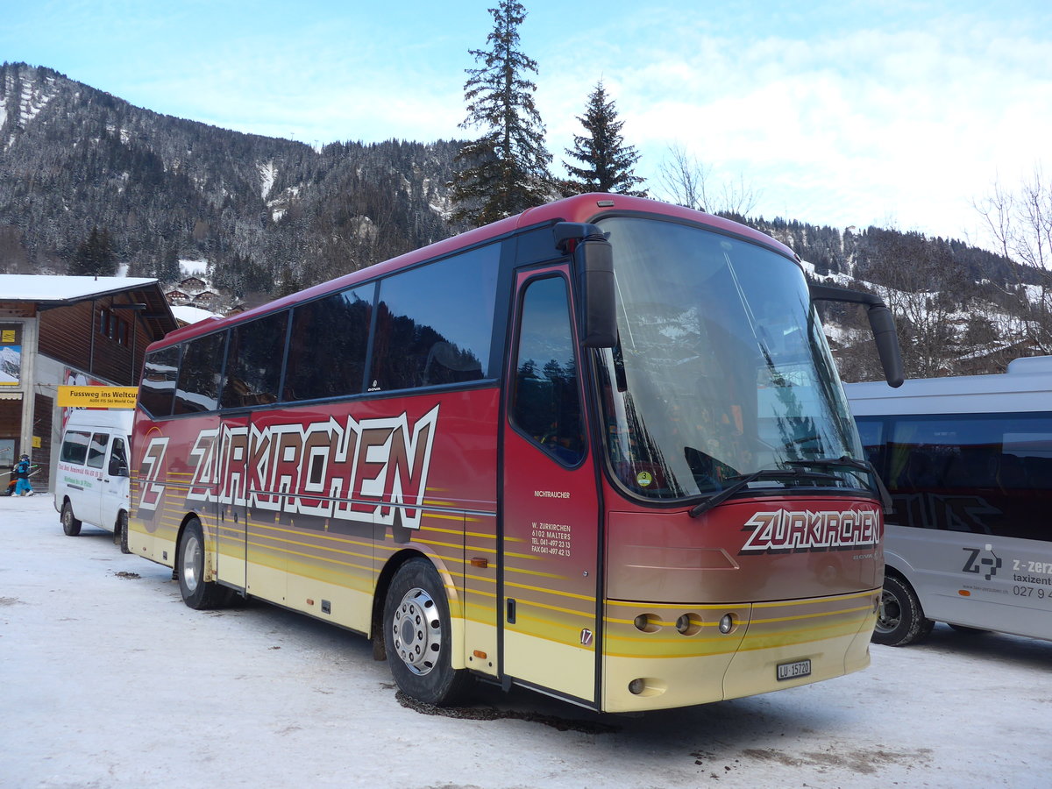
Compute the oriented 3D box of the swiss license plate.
[{"bbox_3d":[1.563,1.607,5.135,0.310,0.092,0.015,6,-7,-38],"label":"swiss license plate"}]

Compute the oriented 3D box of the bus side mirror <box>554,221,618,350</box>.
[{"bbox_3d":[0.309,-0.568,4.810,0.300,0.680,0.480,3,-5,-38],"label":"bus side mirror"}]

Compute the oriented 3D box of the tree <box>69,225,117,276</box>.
[{"bbox_3d":[-107.998,-33.373,220.000,11.500,19.000,11.500,0,-4,0],"label":"tree"}]

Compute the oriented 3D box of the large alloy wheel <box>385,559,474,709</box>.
[{"bbox_3d":[-0.660,1.662,6.216,0.300,1.000,1.000,3,-5,-38],"label":"large alloy wheel"}]

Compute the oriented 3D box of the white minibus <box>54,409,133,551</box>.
[{"bbox_3d":[-7.470,1.610,17.600,1.960,2.580,5.000,4,-4,-45],"label":"white minibus"}]

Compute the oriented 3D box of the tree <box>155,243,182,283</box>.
[{"bbox_3d":[-137.820,-49.886,340.000,10.000,18.000,10.000,0,-4,0],"label":"tree"}]

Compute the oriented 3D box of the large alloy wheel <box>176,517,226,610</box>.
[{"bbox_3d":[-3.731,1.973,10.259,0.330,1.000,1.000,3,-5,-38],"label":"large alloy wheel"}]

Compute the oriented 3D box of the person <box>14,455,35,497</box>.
[{"bbox_3d":[-19.613,3.185,34.500,0.750,1.680,0.600,-1,-4,16],"label":"person"}]

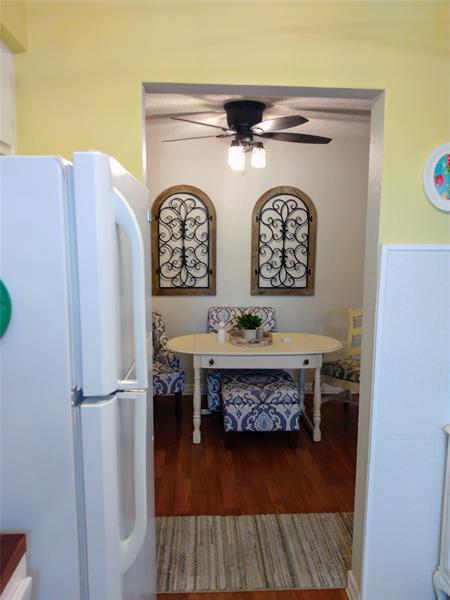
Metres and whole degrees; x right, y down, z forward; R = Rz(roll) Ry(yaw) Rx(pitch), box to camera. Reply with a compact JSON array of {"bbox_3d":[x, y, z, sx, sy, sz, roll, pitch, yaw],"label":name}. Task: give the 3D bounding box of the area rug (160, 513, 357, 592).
[{"bbox_3d":[0.176,1.286,1.810,1.400,0.012,0.475,0,6,-2],"label":"area rug"}]

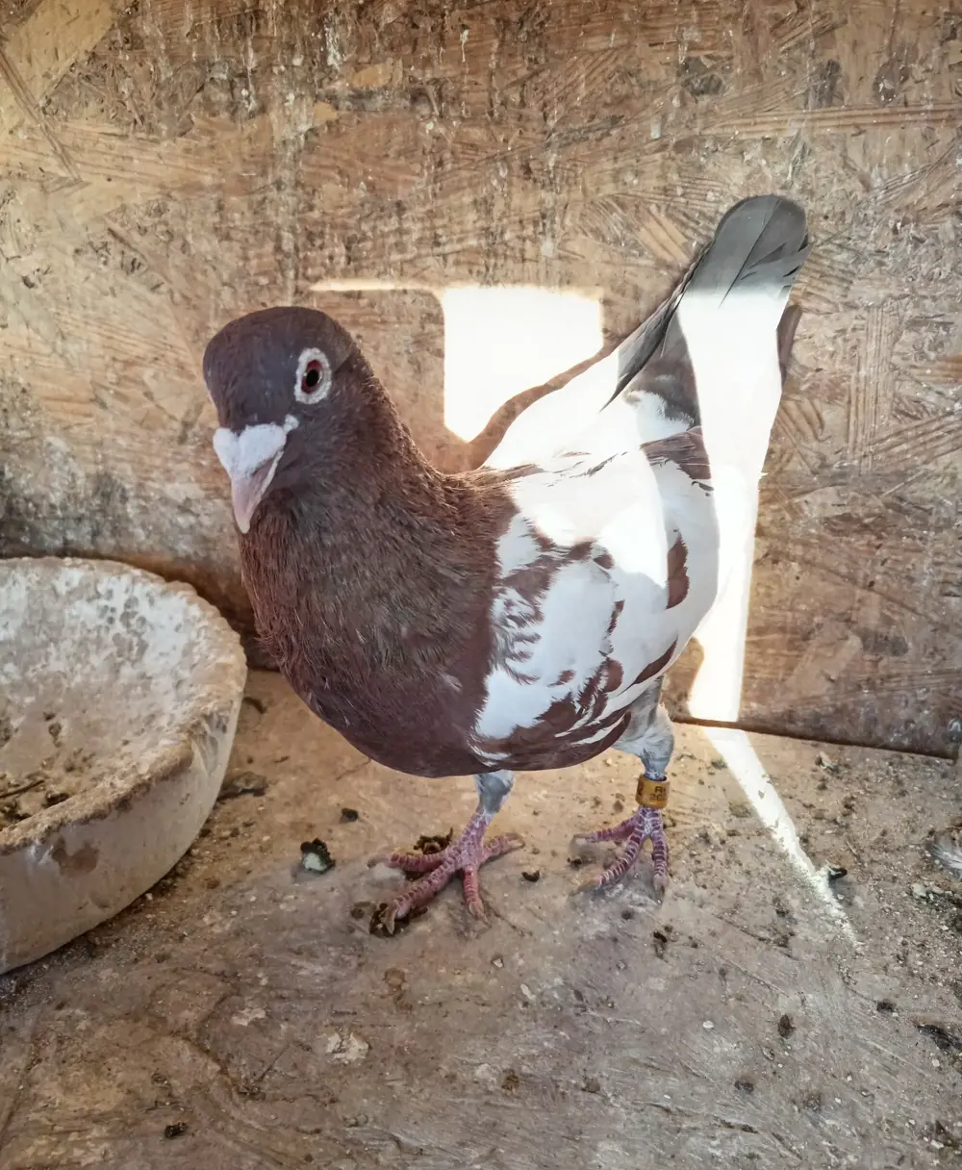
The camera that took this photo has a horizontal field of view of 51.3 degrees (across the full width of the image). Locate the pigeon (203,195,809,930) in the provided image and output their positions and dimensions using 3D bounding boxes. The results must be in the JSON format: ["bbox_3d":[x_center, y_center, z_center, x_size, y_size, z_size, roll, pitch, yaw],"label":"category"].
[{"bbox_3d":[0.025,-0.003,0.327,0.125,0.216,0.241,21,32,37],"label":"pigeon"}]

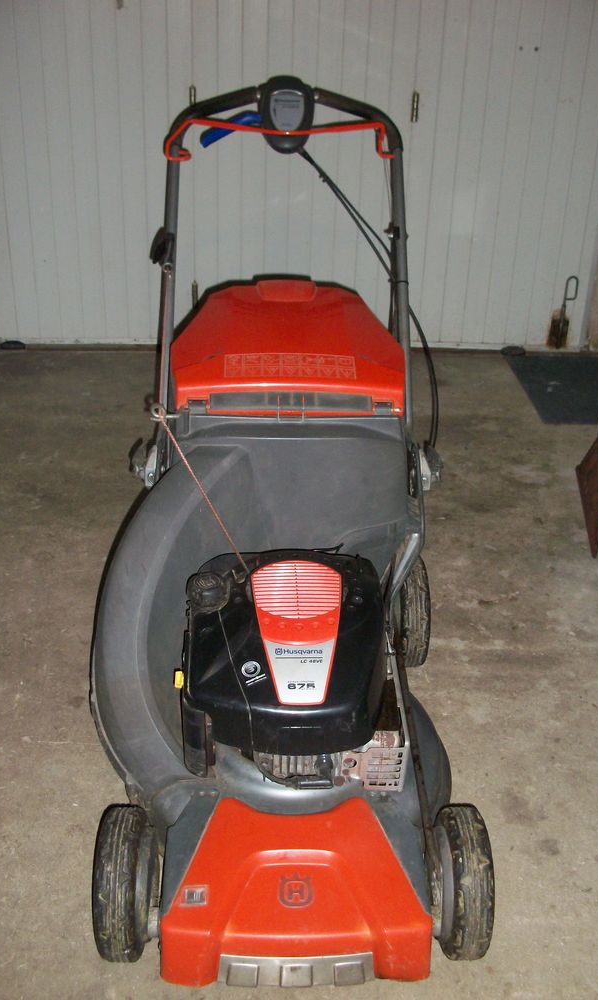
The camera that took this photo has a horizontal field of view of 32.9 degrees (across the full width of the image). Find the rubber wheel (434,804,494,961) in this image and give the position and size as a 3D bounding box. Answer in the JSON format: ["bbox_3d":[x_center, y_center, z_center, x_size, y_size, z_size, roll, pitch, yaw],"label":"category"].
[{"bbox_3d":[0.225,0.527,1.400,0.052,0.202,0.202,1,26,-2],"label":"rubber wheel"}]

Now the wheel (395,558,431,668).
[{"bbox_3d":[0.220,0.220,2.012,0.052,0.224,0.224,1,26,-2],"label":"wheel"}]

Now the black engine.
[{"bbox_3d":[-0.015,0.248,1.486,0.295,0.230,0.340,1,26,-2],"label":"black engine"}]

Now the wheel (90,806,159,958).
[{"bbox_3d":[-0.242,0.520,1.380,0.052,0.202,0.202,1,26,-2],"label":"wheel"}]

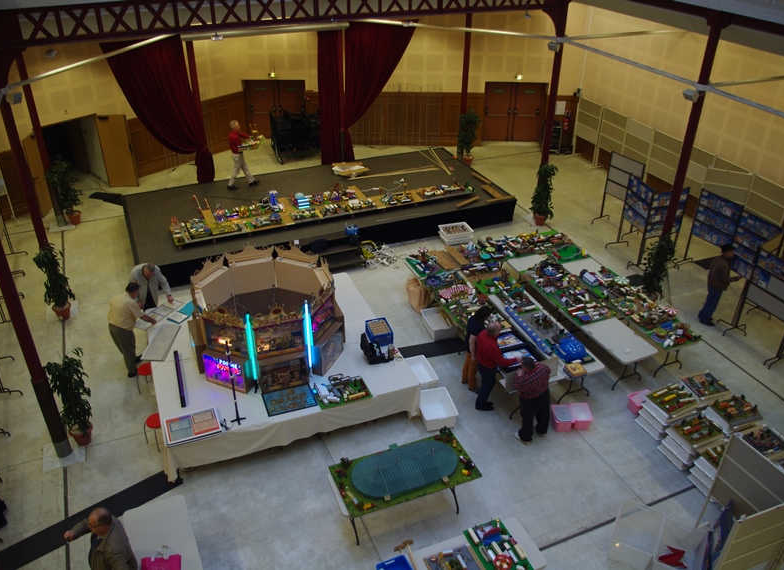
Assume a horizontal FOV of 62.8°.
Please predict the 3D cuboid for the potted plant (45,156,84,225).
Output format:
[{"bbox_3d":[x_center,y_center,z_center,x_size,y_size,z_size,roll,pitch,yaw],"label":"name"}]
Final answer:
[{"bbox_3d":[-8.128,-2.334,16.133,0.680,1.650,0.680,-12,33,-21],"label":"potted plant"}]

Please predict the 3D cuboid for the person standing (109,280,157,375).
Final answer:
[{"bbox_3d":[-4.628,0.760,11.521,0.740,1.670,0.500,-10,31,-17],"label":"person standing"}]

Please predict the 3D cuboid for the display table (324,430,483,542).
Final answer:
[{"bbox_3d":[0.147,2.731,8.511,1.800,0.870,0.870,-12,33,-21],"label":"display table"}]

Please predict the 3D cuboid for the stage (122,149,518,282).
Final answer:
[{"bbox_3d":[-1.908,-2.122,17.764,9.900,0.620,4.700,-12,32,-22],"label":"stage"}]

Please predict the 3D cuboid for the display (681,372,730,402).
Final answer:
[{"bbox_3d":[5.284,1.669,10.820,0.600,0.130,0.600,-8,31,-16],"label":"display"}]

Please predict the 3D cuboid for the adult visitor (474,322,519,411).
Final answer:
[{"bbox_3d":[1.747,1.312,10.647,0.660,1.680,0.500,-11,31,-19],"label":"adult visitor"}]

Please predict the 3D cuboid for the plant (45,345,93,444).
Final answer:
[{"bbox_3d":[-4.665,1.717,9.484,0.520,1.500,0.520,-12,33,-21],"label":"plant"}]

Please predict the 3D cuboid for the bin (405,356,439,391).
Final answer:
[{"bbox_3d":[0.449,1.601,10.935,0.520,0.370,0.700,-9,32,-17],"label":"bin"}]

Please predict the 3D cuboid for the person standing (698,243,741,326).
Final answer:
[{"bbox_3d":[6.710,-0.004,13.011,0.560,1.750,0.500,5,30,7],"label":"person standing"}]

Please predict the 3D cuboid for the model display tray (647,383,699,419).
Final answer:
[{"bbox_3d":[4.419,1.779,10.077,0.660,0.150,0.500,-8,32,-16],"label":"model display tray"}]

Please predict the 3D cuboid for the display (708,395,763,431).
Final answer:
[{"bbox_3d":[5.312,1.916,9.870,0.610,0.150,0.500,-8,32,-16],"label":"display"}]

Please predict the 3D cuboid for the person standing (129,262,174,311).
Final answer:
[{"bbox_3d":[-4.533,0.309,12.345,0.600,1.660,0.620,-11,31,-19],"label":"person standing"}]

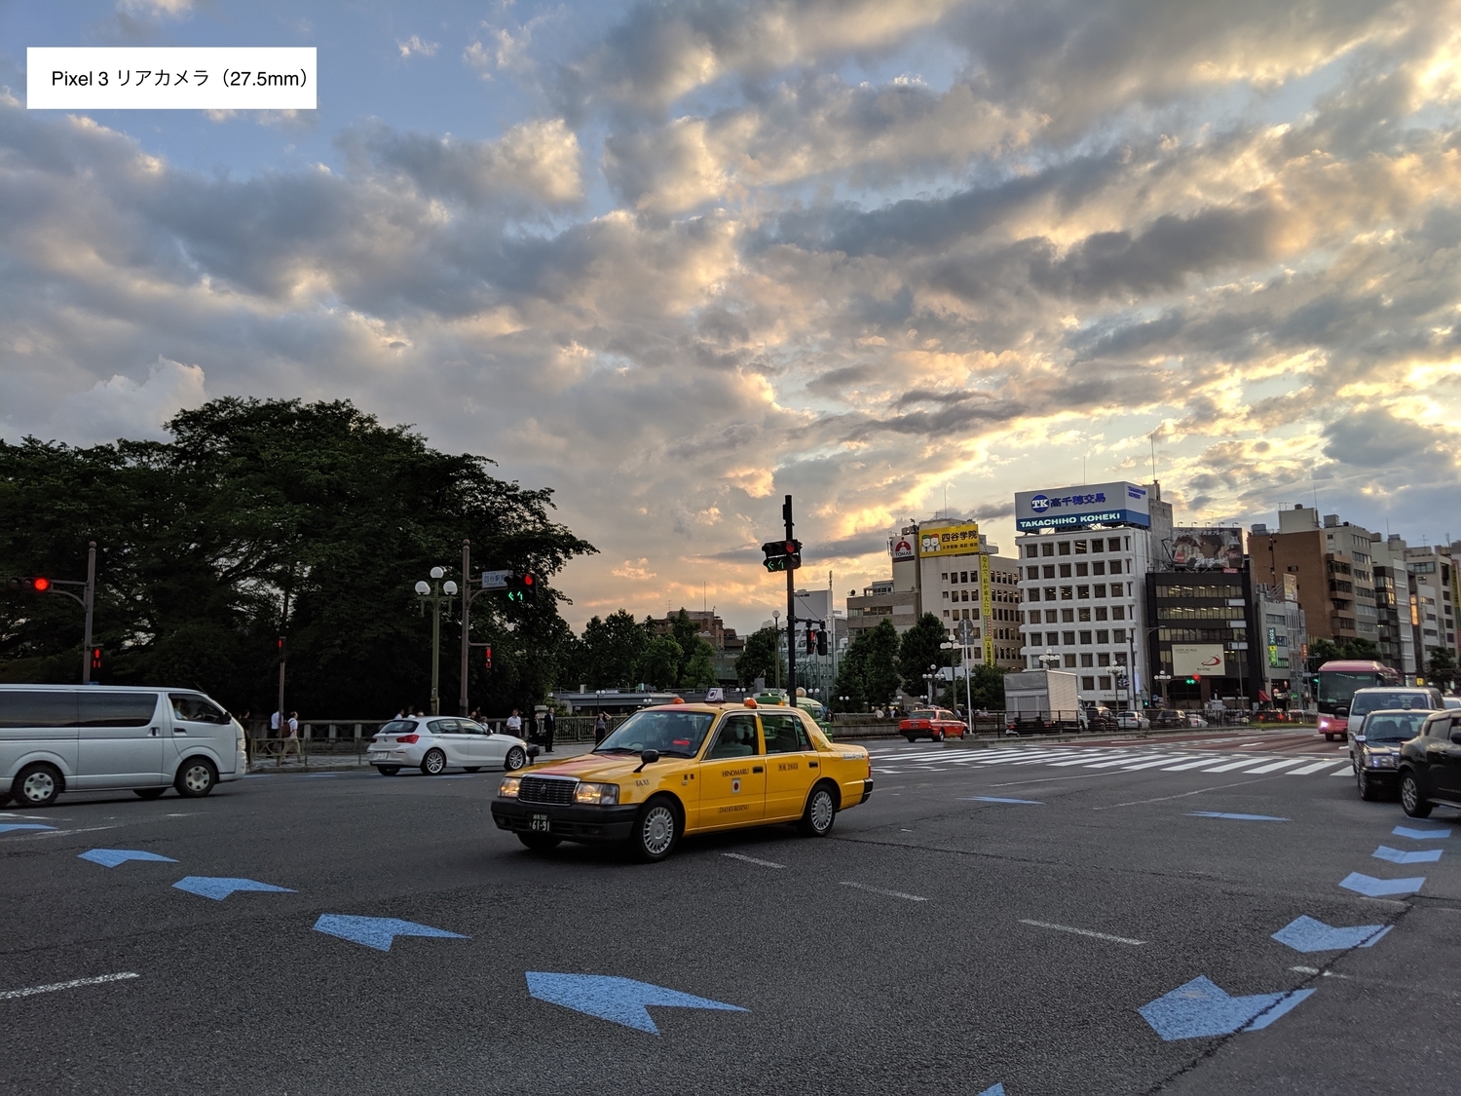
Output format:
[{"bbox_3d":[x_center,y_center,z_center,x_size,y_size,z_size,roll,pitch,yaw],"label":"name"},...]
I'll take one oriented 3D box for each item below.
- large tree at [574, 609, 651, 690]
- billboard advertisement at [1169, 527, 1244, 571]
[{"bbox_3d":[-11.922,12.152,115.000,8.000,11.979,8.000,-1,-8,0],"label":"large tree"},{"bbox_3d":[74.193,0.000,177.000,10.900,6.300,0.700,0,-8,-8],"label":"billboard advertisement"}]

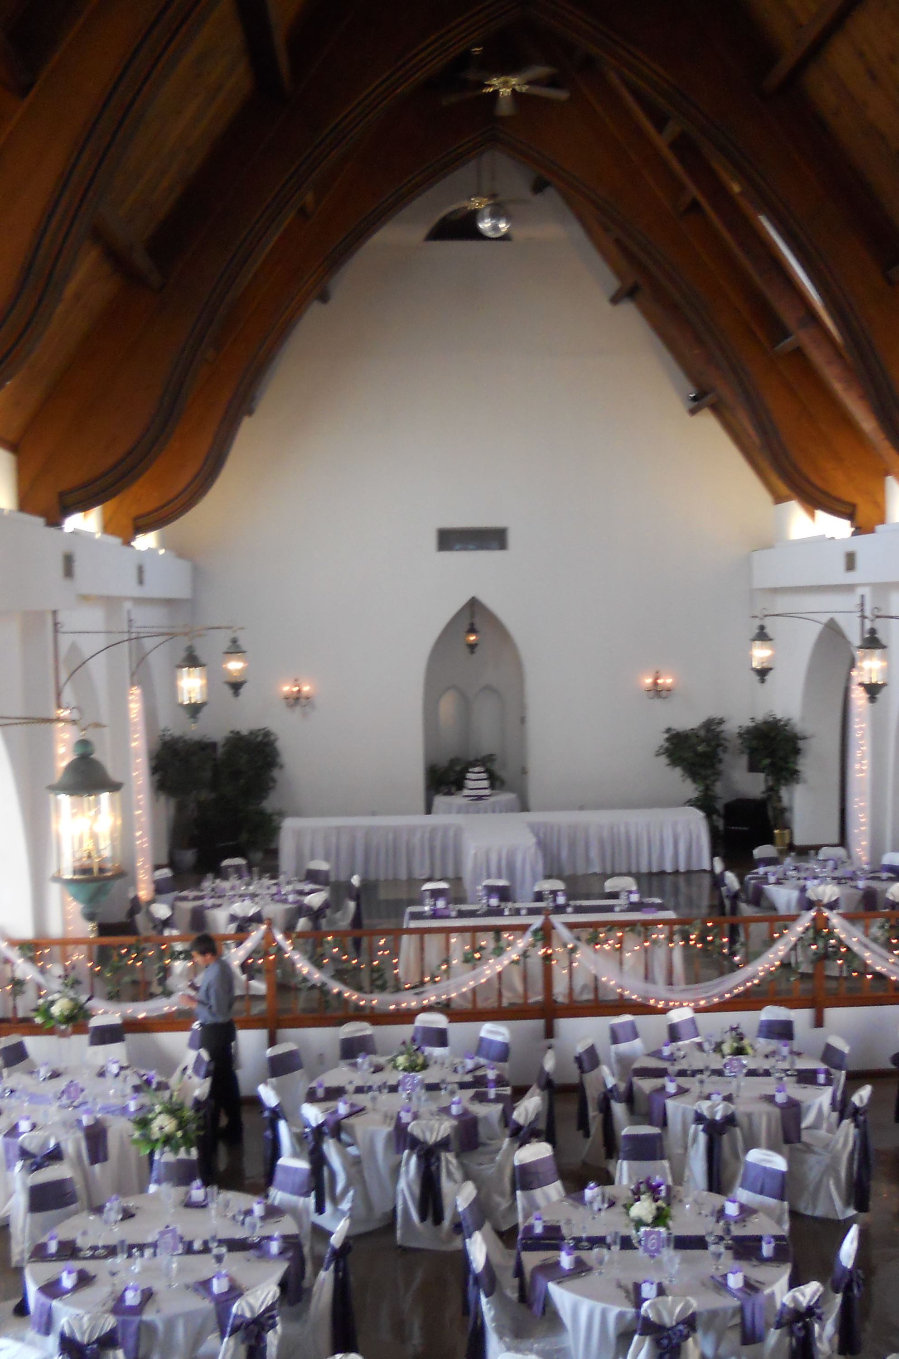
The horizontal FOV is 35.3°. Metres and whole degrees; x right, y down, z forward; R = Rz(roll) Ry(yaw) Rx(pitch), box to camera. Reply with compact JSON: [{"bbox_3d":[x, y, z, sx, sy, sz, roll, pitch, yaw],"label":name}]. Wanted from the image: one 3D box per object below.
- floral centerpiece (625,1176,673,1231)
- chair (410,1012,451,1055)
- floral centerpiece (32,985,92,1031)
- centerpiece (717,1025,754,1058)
[{"bbox_3d":[1.125,3.053,8.040,0.270,0.340,0.270,-2,4,0],"label":"floral centerpiece"},{"bbox_3d":[-0.179,3.451,12.418,0.460,0.930,0.540,-1,3,9],"label":"chair"},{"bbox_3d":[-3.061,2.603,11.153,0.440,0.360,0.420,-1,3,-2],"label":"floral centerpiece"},{"bbox_3d":[2.307,2.935,11.401,0.310,0.290,0.300,-1,3,-2],"label":"centerpiece"}]

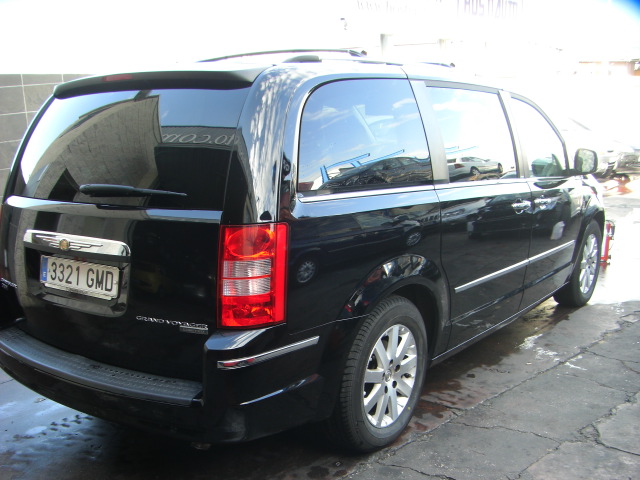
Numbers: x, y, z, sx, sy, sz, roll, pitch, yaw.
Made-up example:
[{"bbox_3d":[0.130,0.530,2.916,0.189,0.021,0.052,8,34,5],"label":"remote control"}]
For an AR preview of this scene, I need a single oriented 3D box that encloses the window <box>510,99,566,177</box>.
[{"bbox_3d":[1.414,-0.665,4.510,0.050,0.500,0.800,-13,0,38],"label":"window"}]

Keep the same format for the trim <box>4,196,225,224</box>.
[{"bbox_3d":[-0.939,-0.131,2.846,1.400,0.060,0.130,6,3,36],"label":"trim"}]

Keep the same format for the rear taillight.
[{"bbox_3d":[-0.242,0.126,2.439,0.240,0.370,0.175,6,11,36],"label":"rear taillight"}]

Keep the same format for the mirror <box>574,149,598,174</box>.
[{"bbox_3d":[1.805,-0.535,4.774,0.180,0.180,0.120,6,11,36],"label":"mirror"}]

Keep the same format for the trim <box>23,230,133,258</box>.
[{"bbox_3d":[-0.994,0.014,2.789,0.705,0.075,0.070,6,3,36],"label":"trim"}]

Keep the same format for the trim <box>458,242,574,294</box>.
[{"bbox_3d":[1.218,0.135,4.175,0.025,0.032,1.900,6,11,36],"label":"trim"}]

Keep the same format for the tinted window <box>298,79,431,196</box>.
[{"bbox_3d":[0.177,-0.444,2.880,0.060,0.485,0.980,-13,-1,39],"label":"tinted window"}]

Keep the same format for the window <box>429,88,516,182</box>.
[{"bbox_3d":[0.827,-0.561,3.732,0.050,0.500,0.890,-13,0,38],"label":"window"}]

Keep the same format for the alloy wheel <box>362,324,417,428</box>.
[{"bbox_3d":[0.267,0.600,3.154,0.150,0.460,0.460,6,11,36],"label":"alloy wheel"}]

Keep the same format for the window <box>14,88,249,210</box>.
[{"bbox_3d":[-0.868,-0.396,2.906,1.360,0.495,0.140,6,-17,36],"label":"window"}]

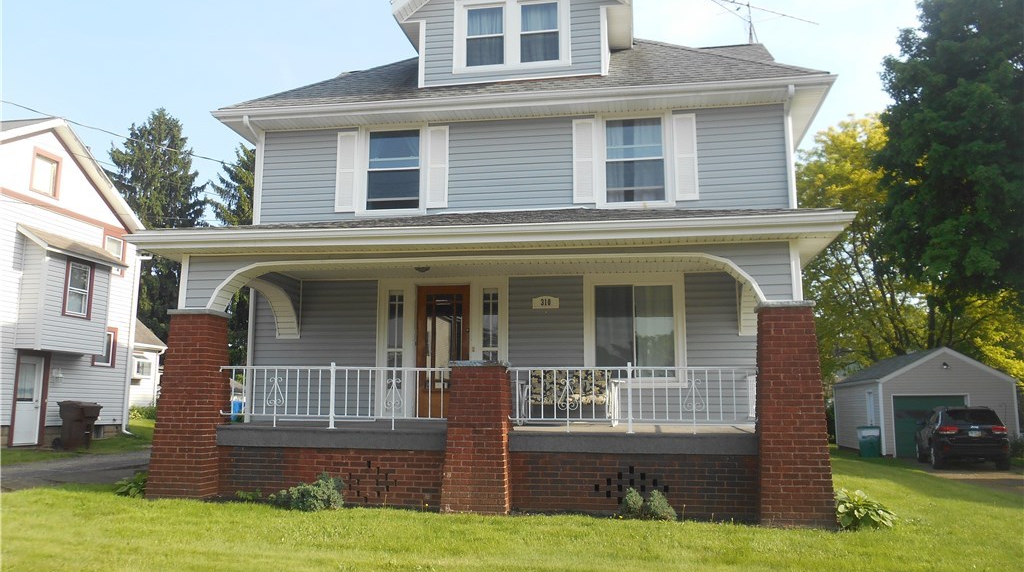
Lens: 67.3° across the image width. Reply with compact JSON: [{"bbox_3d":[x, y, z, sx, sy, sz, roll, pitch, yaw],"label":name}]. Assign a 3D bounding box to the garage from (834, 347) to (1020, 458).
[{"bbox_3d":[15.666,4.444,29.817,4.550,3.780,6.600,-1,-8,10],"label":"garage"}]

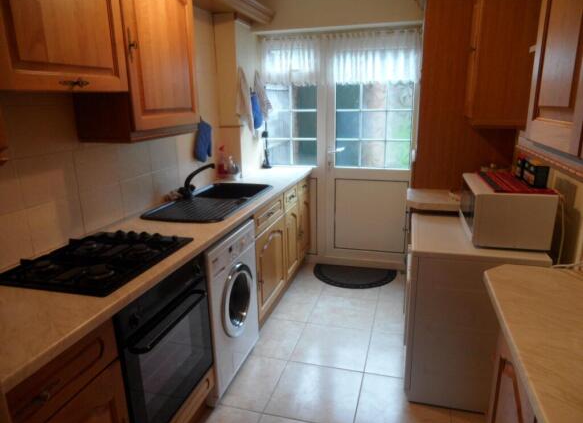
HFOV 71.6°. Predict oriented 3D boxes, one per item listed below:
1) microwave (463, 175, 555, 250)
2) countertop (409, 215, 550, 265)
[{"bbox_3d":[1.142,-0.014,2.191,0.348,0.268,0.580,3,14,16],"label":"microwave"},{"bbox_3d":[0.972,0.139,2.214,0.603,0.030,0.740,3,14,16],"label":"countertop"}]

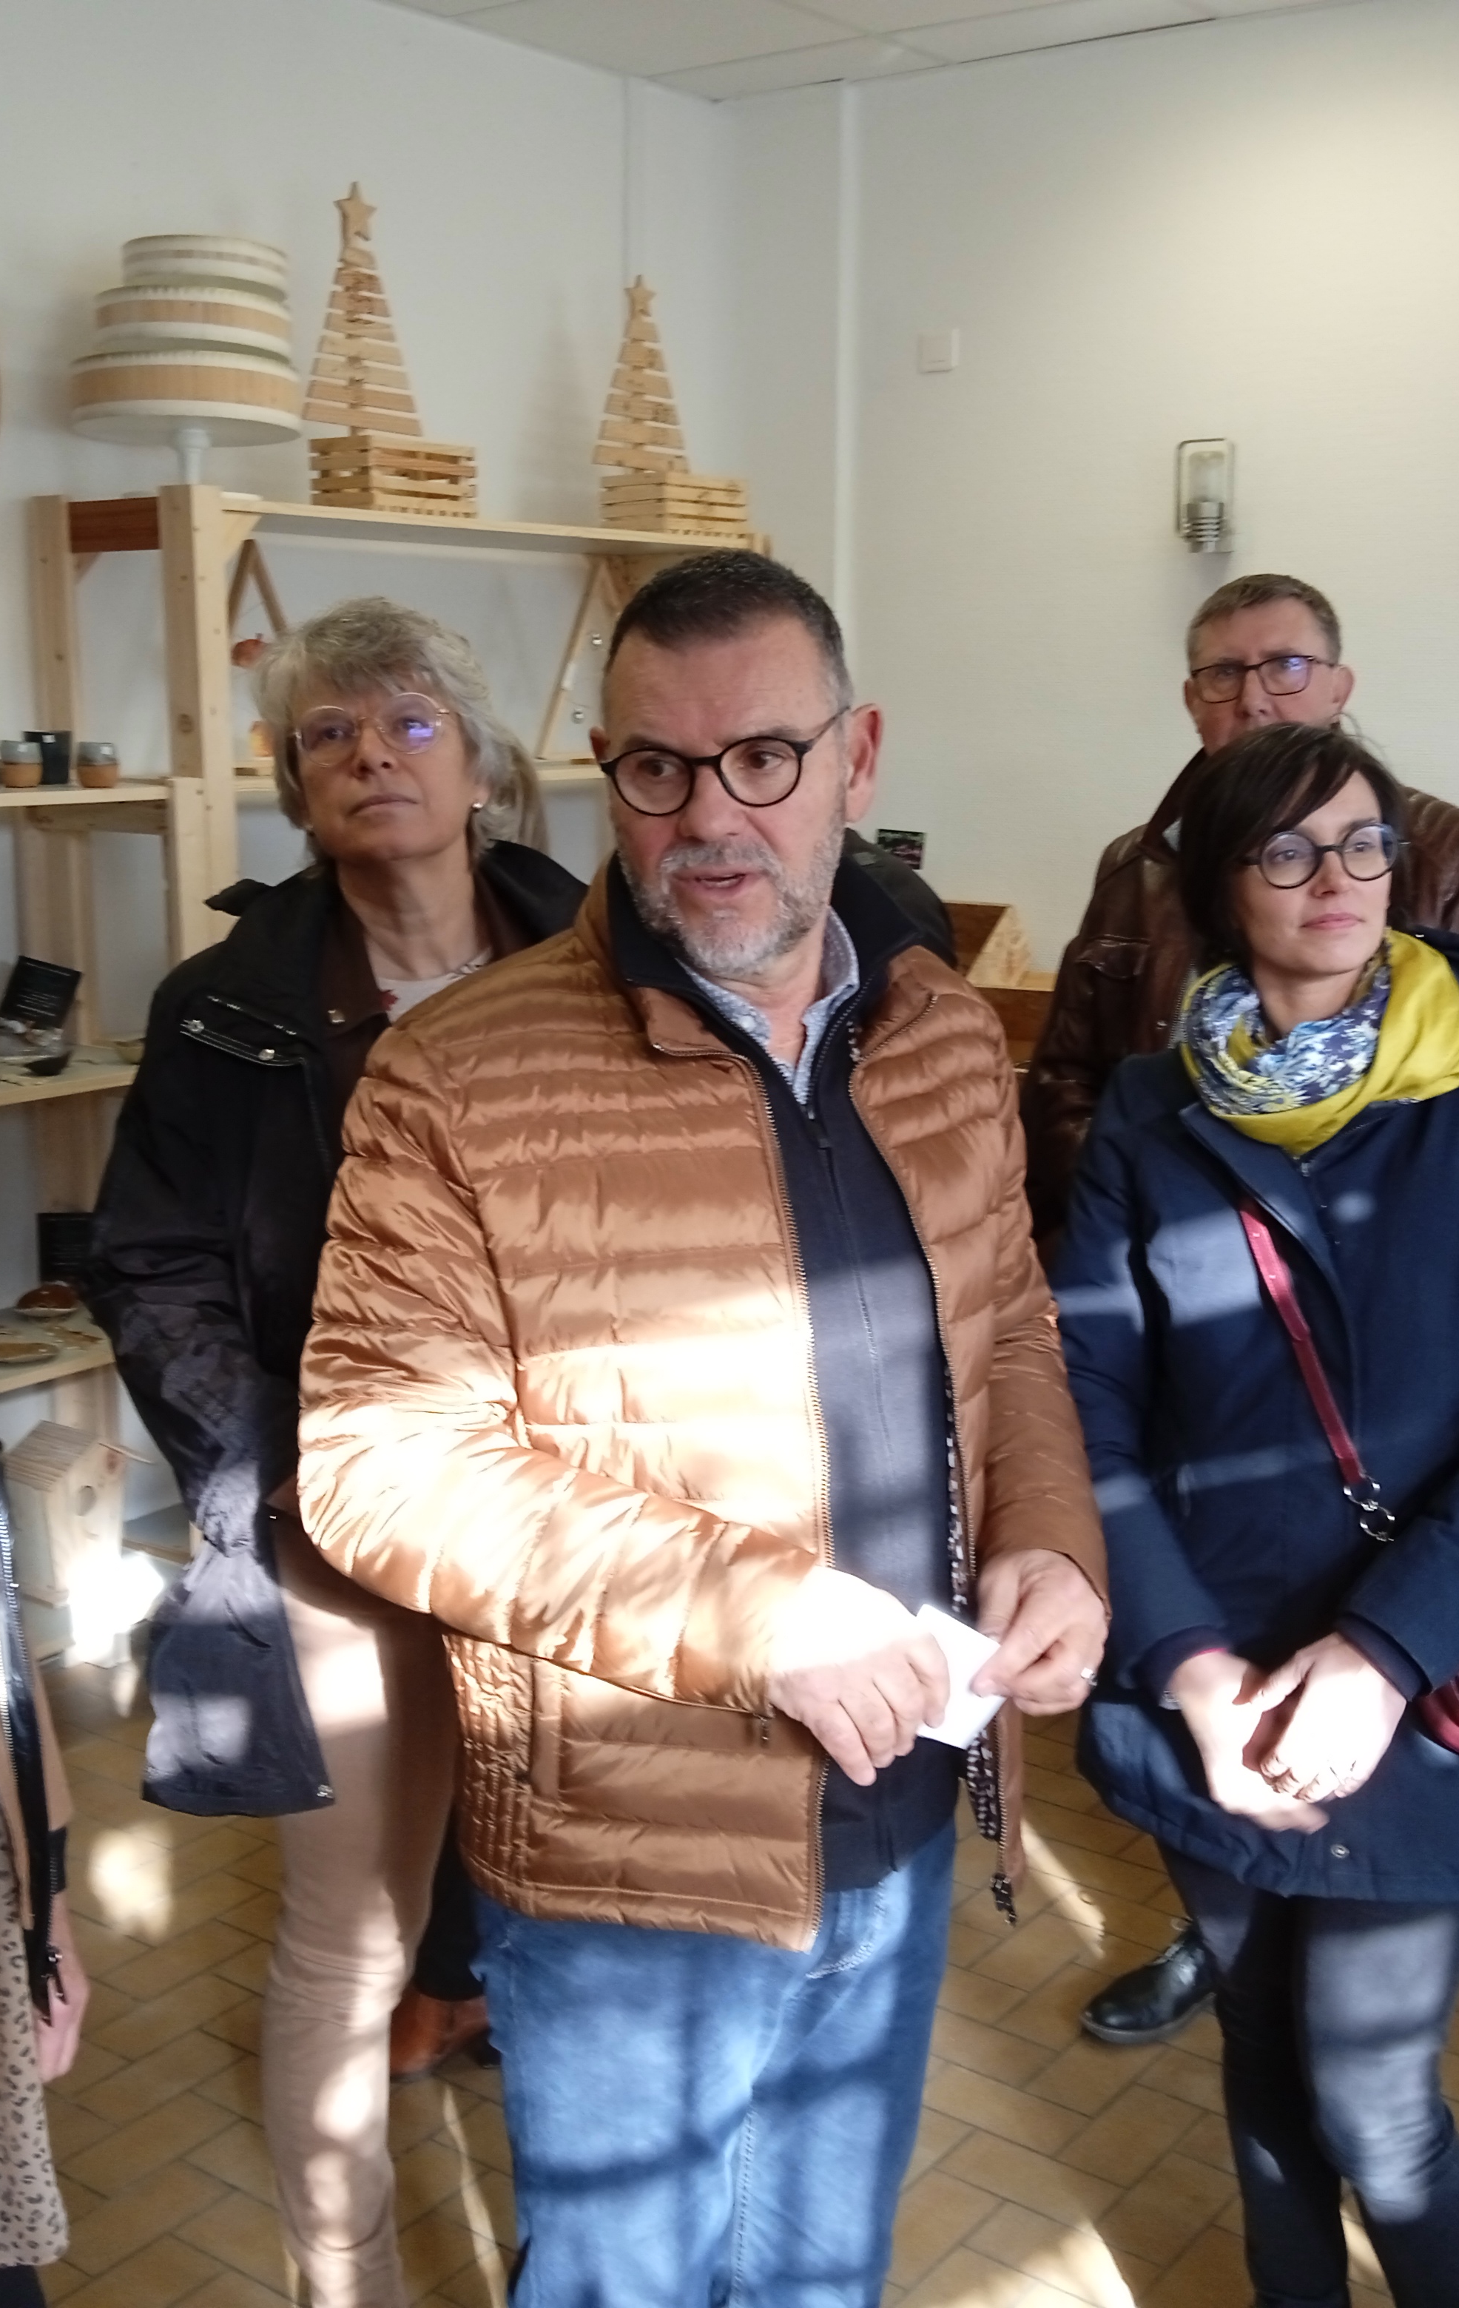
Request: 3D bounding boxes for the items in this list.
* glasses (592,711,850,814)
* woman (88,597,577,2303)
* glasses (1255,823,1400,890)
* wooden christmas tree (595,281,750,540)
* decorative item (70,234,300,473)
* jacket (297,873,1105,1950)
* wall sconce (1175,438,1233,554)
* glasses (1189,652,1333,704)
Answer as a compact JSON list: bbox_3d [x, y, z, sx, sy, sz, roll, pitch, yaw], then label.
[{"bbox_3d":[0.002,-0.255,1.560,0.138,0.046,0.140,-2,20,15],"label":"glasses"},{"bbox_3d":[-0.321,0.390,2.251,0.520,1.740,0.360,-3,11,-18],"label":"woman"},{"bbox_3d":[0.504,-0.259,2.134,0.136,0.049,0.138,-4,10,4],"label":"glasses"},{"bbox_3d":[-0.121,-1.549,5.181,0.190,0.520,0.310,8,13,37],"label":"wooden christmas tree"},{"bbox_3d":[-0.937,-1.349,4.272,0.400,0.430,0.400,0,11,0],"label":"decorative item"},{"bbox_3d":[-0.030,0.151,1.616,0.500,0.690,0.360,-4,11,-20],"label":"jacket"},{"bbox_3d":[0.960,-1.328,5.027,0.115,0.225,0.110,8,13,37],"label":"wall sconce"},{"bbox_3d":[0.601,-0.523,2.779,0.138,0.043,0.140,0,3,27],"label":"glasses"}]

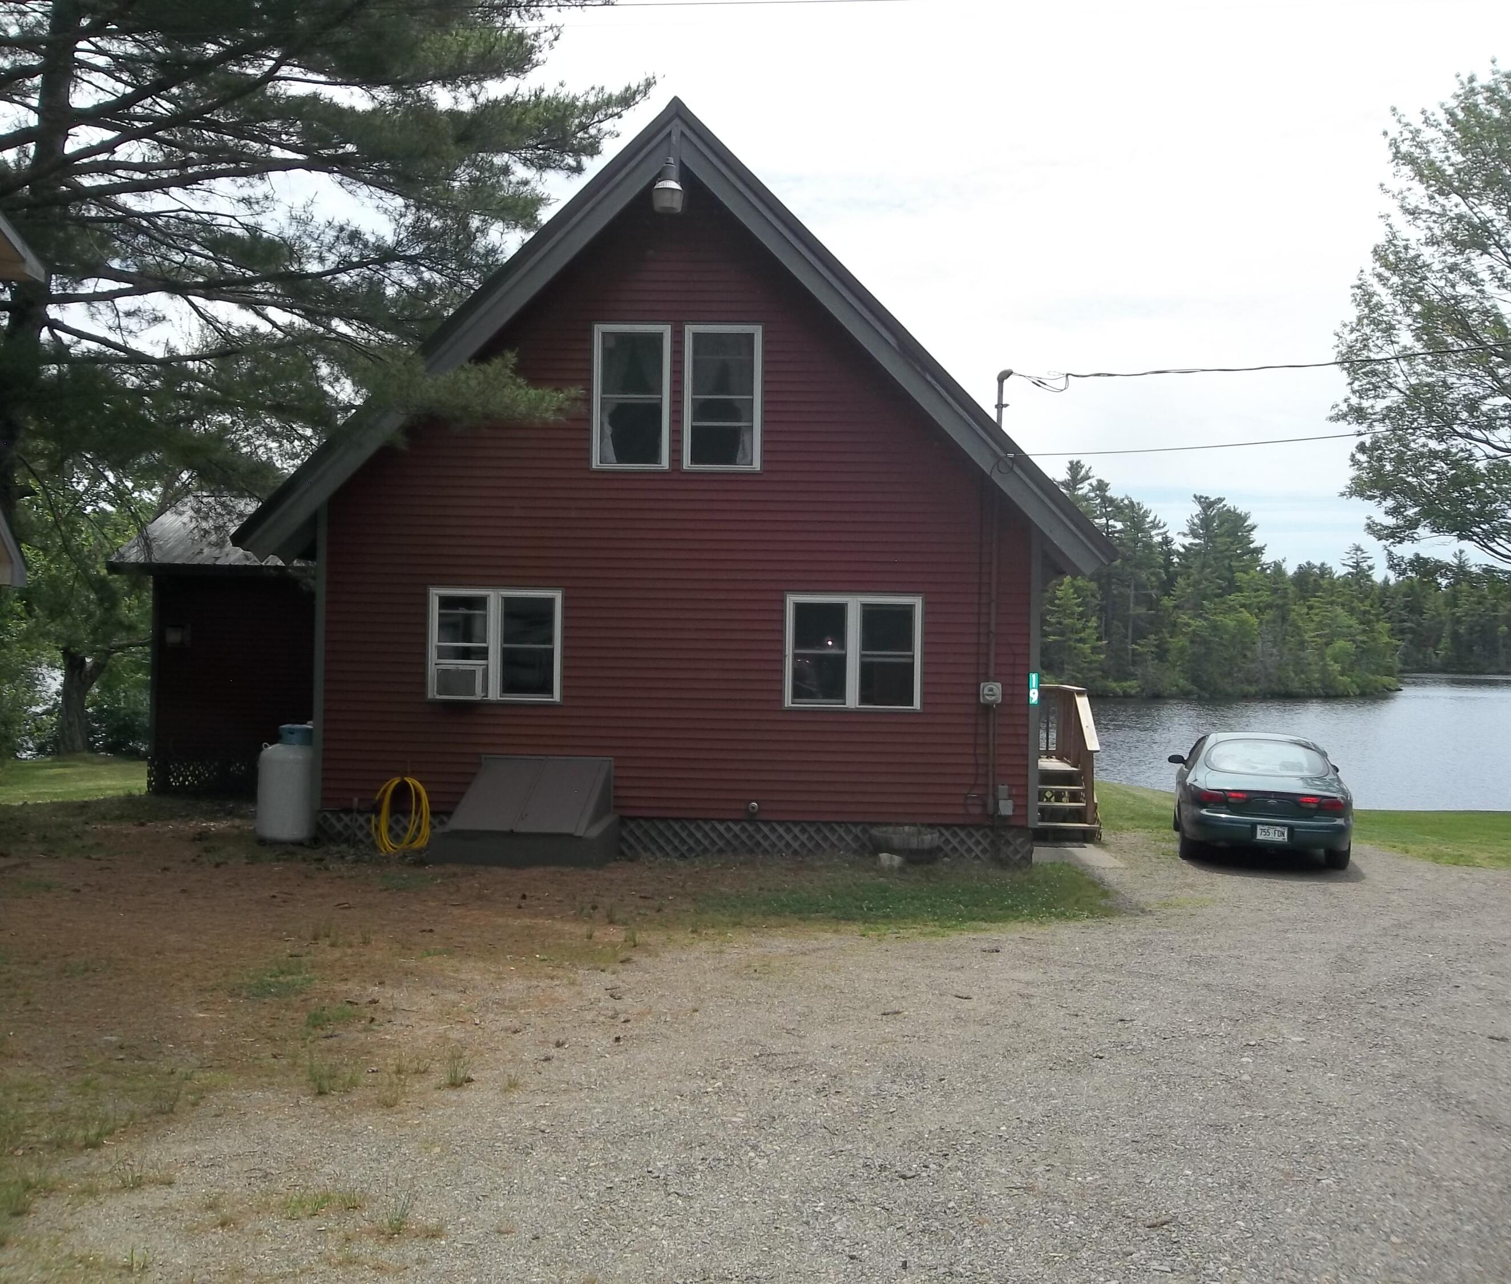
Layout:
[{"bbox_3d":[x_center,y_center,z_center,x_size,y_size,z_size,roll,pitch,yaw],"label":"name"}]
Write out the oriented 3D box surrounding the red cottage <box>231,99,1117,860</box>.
[{"bbox_3d":[-0.611,-1.511,18.262,8.664,7.506,10.500,1,0,3],"label":"red cottage"}]

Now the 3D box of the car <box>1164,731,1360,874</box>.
[{"bbox_3d":[6.030,1.805,16.120,1.860,1.400,5.000,1,-1,17],"label":"car"}]

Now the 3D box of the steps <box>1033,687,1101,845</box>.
[{"bbox_3d":[3.522,1.434,16.613,1.069,1.760,2.400,1,0,3],"label":"steps"}]

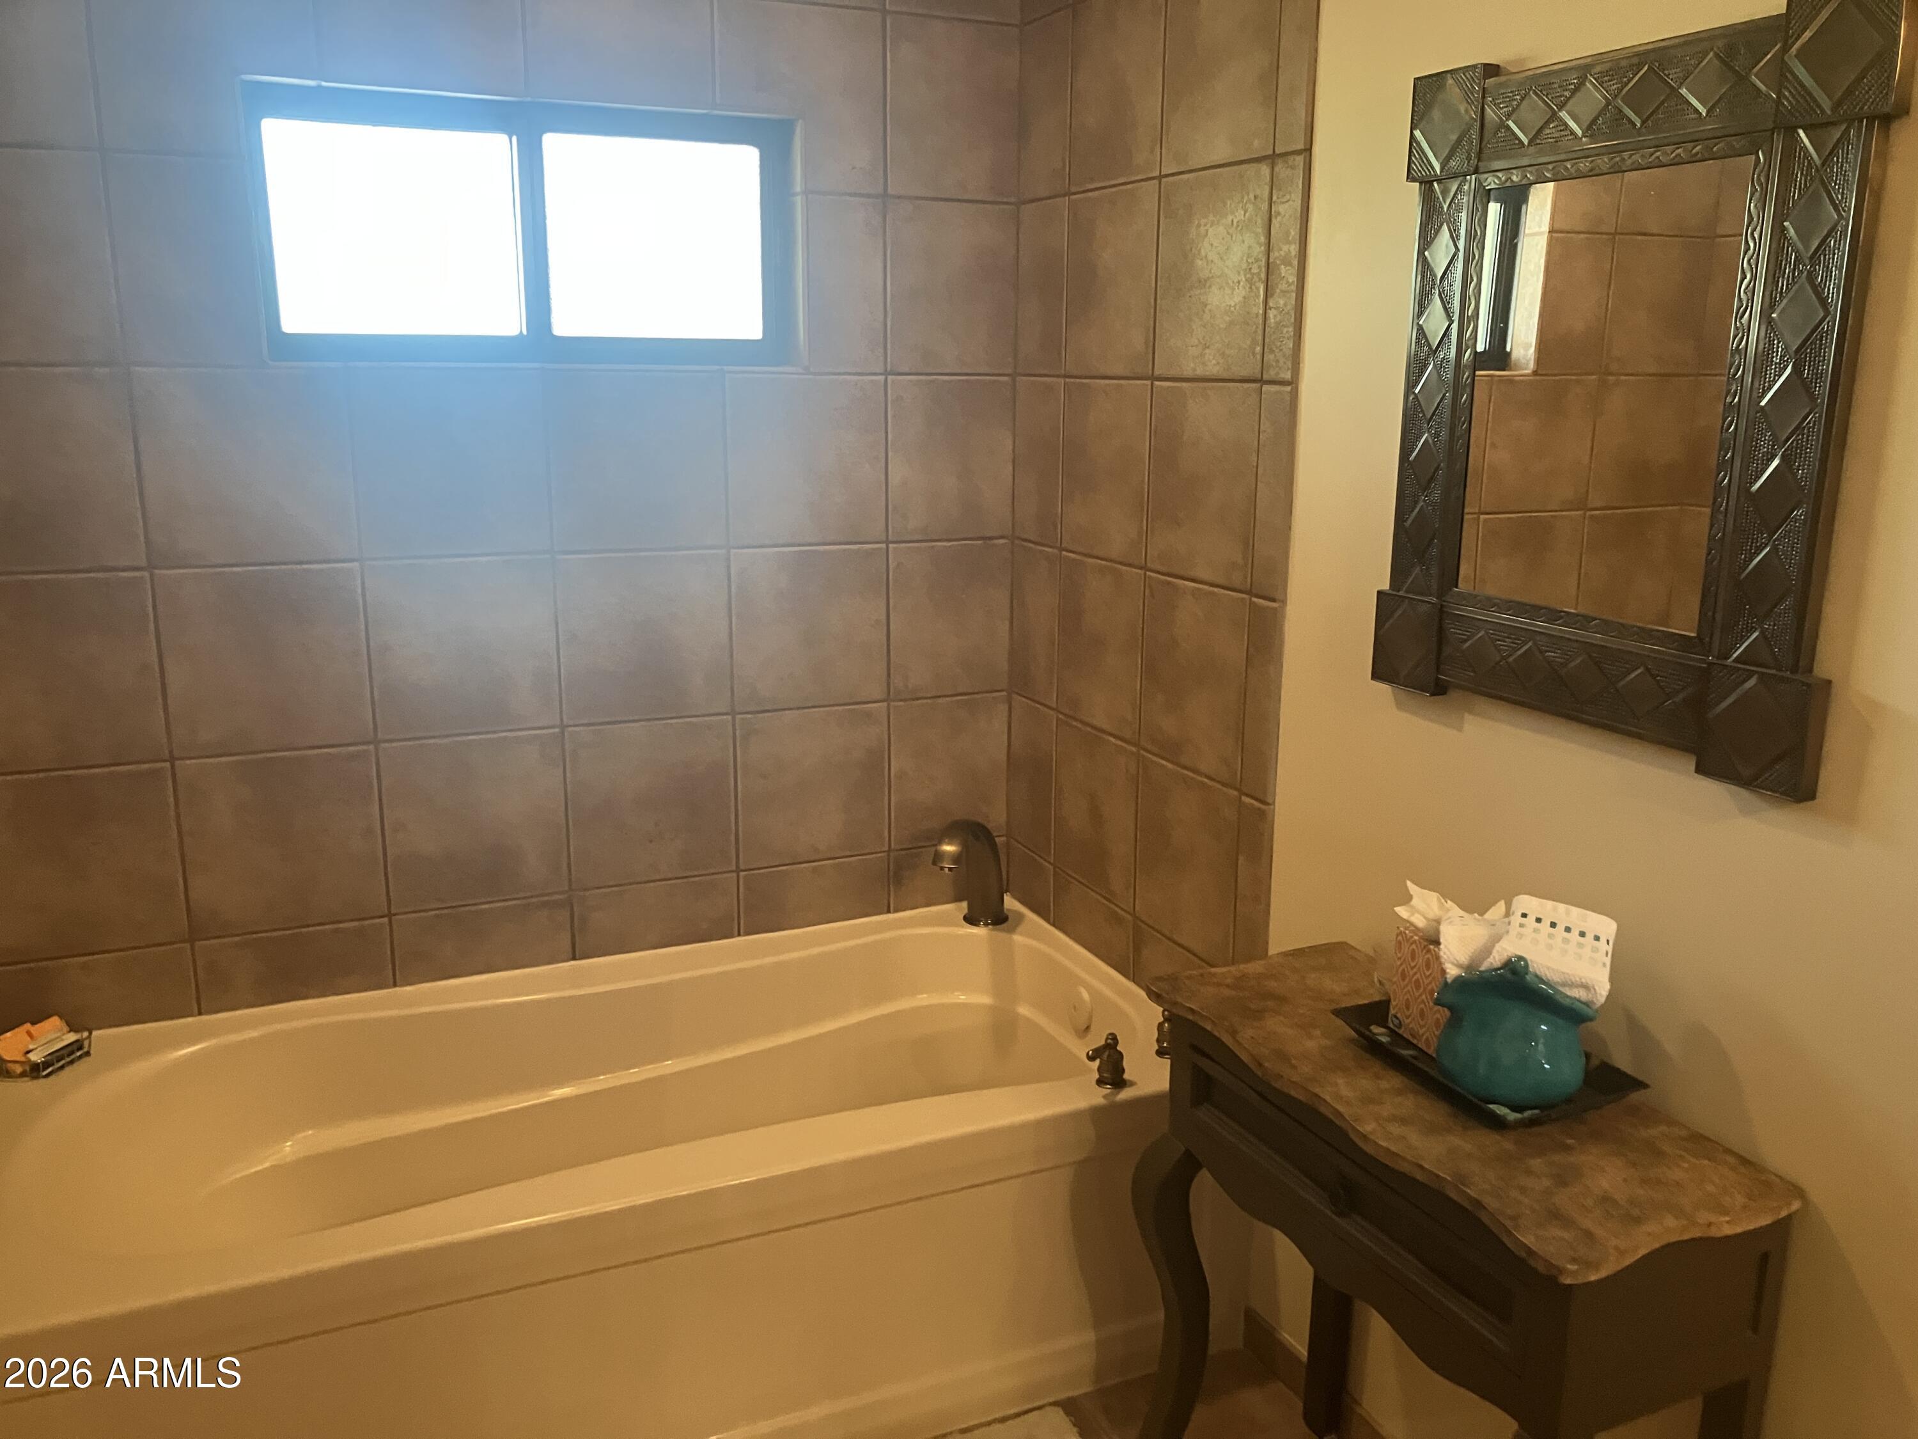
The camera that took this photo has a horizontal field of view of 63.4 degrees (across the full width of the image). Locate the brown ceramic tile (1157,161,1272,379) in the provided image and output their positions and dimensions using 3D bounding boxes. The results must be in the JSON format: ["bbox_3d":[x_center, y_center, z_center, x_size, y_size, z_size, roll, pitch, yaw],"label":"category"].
[{"bbox_3d":[0.387,-0.677,2.368,0.010,0.305,0.302,-5,14,-24],"label":"brown ceramic tile"}]

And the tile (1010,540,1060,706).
[{"bbox_3d":[0.153,-0.191,3.047,0.010,0.310,0.191,-5,14,-23],"label":"tile"}]

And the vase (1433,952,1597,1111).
[{"bbox_3d":[0.613,0.328,1.712,0.170,0.166,0.165,6,14,21],"label":"vase"}]

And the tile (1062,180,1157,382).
[{"bbox_3d":[0.260,-0.741,2.635,0.010,0.305,0.305,-5,14,-24],"label":"tile"}]

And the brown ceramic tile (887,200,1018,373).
[{"bbox_3d":[-0.011,-0.806,2.906,0.258,0.305,0.010,-5,14,-24],"label":"brown ceramic tile"}]

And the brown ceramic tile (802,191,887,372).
[{"bbox_3d":[-0.202,-0.789,2.823,0.148,0.305,0.010,-5,14,-24],"label":"brown ceramic tile"}]

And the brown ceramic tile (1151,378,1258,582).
[{"bbox_3d":[0.382,-0.370,2.420,0.010,0.304,0.306,-5,14,-23],"label":"brown ceramic tile"}]

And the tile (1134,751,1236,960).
[{"bbox_3d":[0.376,0.234,2.562,0.010,0.304,0.306,-5,14,-23],"label":"tile"}]

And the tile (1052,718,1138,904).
[{"bbox_3d":[0.254,0.171,2.891,0.010,0.310,0.310,-5,14,-23],"label":"tile"}]

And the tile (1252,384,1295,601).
[{"bbox_3d":[0.469,-0.335,2.289,0.010,0.310,0.075,-5,14,-23],"label":"tile"}]

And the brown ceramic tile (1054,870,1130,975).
[{"bbox_3d":[0.251,0.381,2.904,0.010,0.126,0.302,-5,14,-24],"label":"brown ceramic tile"}]

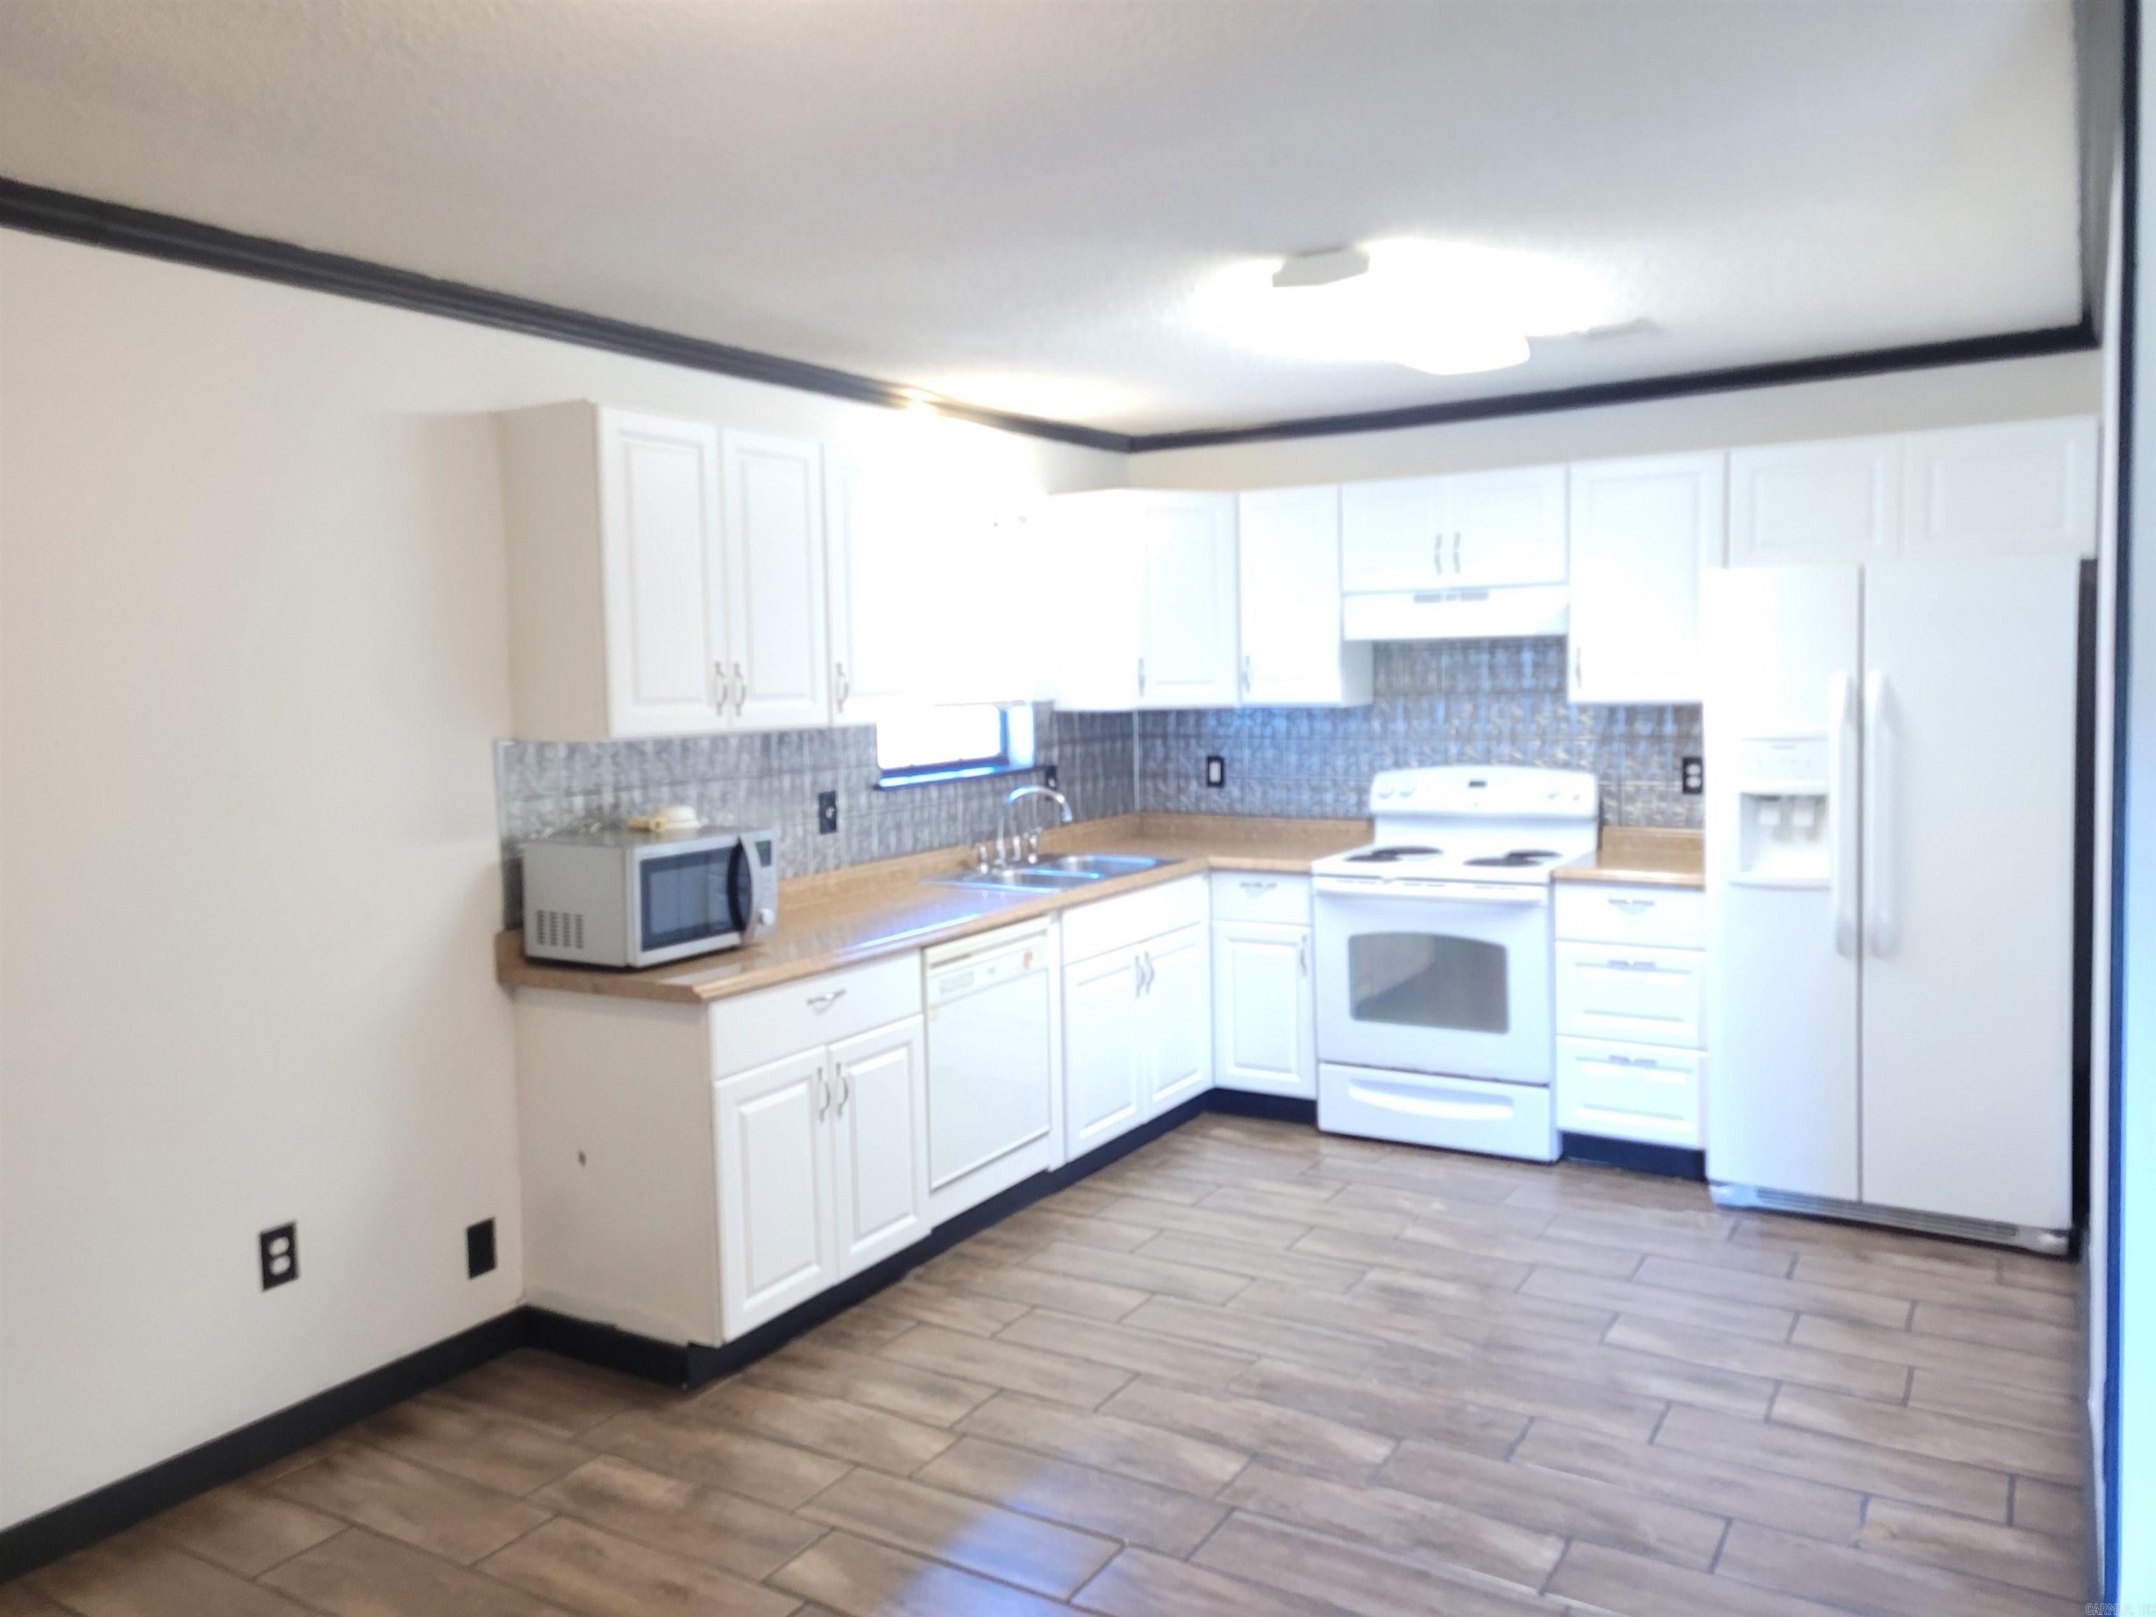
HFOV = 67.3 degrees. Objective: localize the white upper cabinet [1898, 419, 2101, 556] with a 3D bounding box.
[{"bbox_3d":[2.577,-0.861,4.532,0.465,0.372,0.320,1,6,31],"label":"white upper cabinet"}]

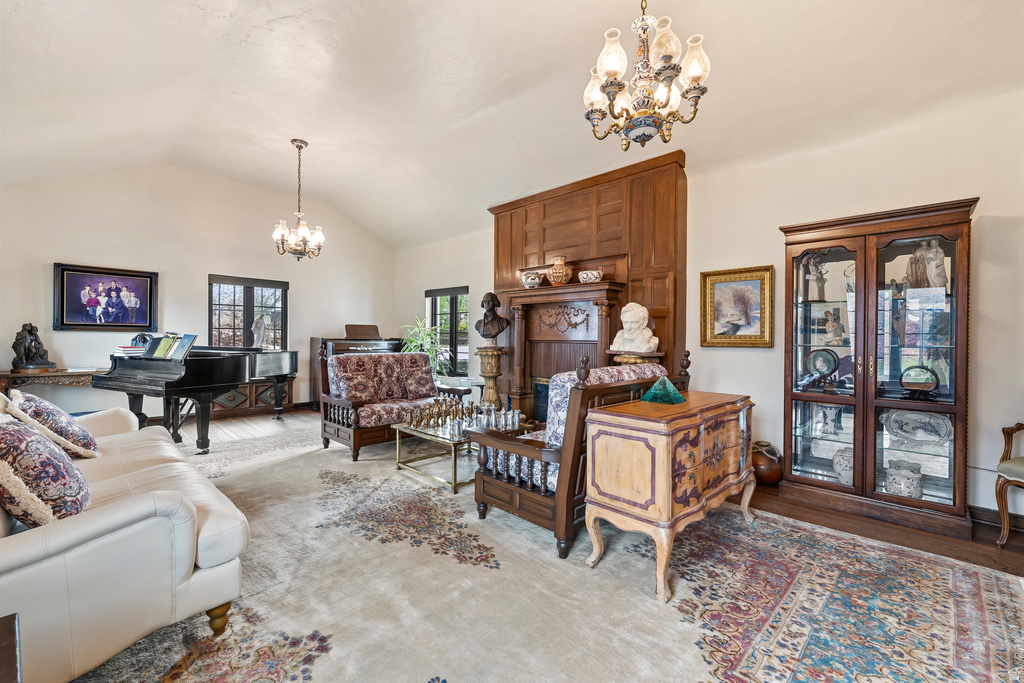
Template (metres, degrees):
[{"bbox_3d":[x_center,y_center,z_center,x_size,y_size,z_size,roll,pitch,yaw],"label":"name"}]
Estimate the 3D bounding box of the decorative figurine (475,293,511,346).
[{"bbox_3d":[-0.249,-0.277,5.318,0.460,0.670,0.280,1,0,33],"label":"decorative figurine"}]

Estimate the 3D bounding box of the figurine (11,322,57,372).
[{"bbox_3d":[-5.343,0.079,4.769,0.260,0.550,0.350,1,1,45],"label":"figurine"}]

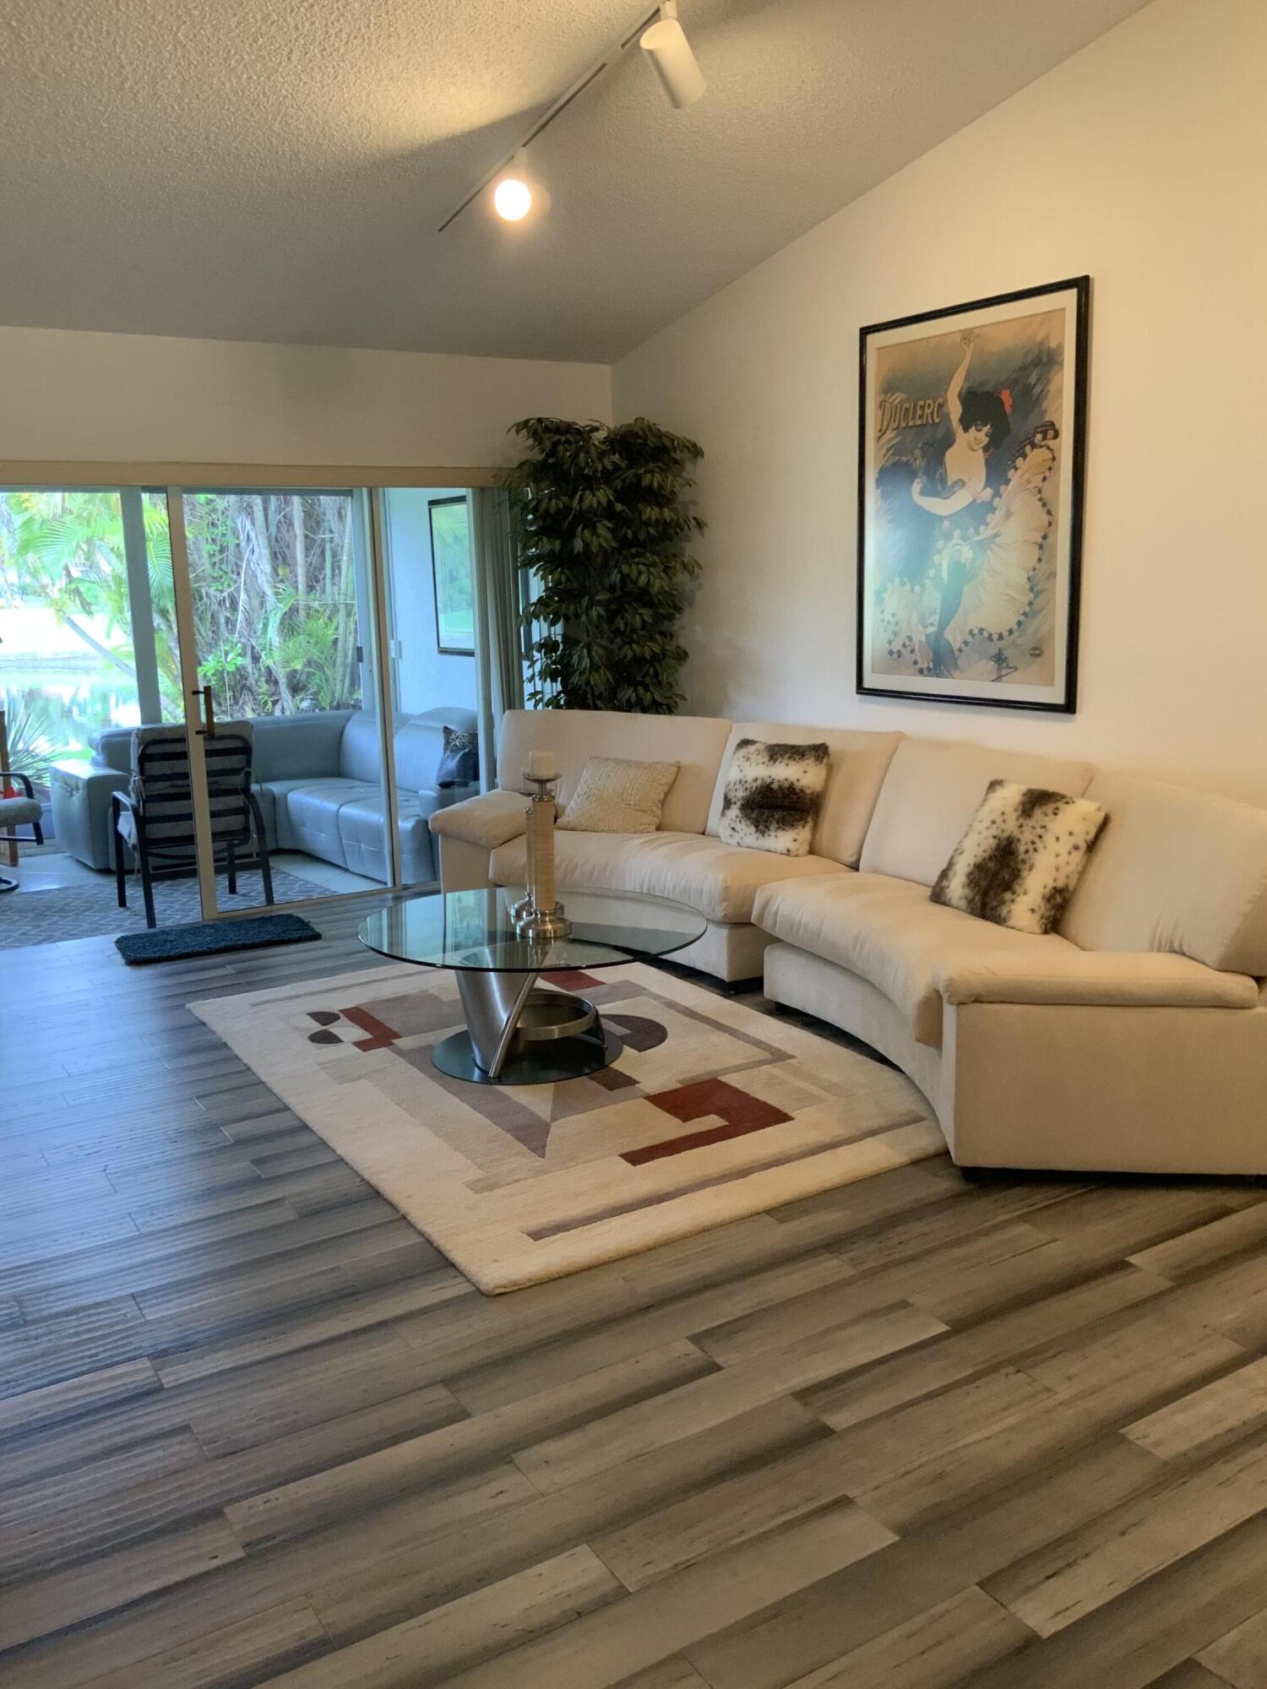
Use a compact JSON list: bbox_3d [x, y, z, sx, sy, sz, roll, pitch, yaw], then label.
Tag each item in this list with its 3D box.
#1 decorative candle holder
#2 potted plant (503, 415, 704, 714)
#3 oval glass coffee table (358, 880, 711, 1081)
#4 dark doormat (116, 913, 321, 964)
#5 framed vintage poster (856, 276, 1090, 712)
[{"bbox_3d":[-0.279,0.025,4.275,0.172,0.497,0.172,-1,11,0],"label":"decorative candle holder"},{"bbox_3d":[-0.131,-0.870,6.673,0.820,2.177,0.820,-1,11,0],"label":"potted plant"},{"bbox_3d":[-0.326,0.452,4.476,1.071,0.418,1.071,-8,13,-31],"label":"oval glass coffee table"},{"bbox_3d":[-1.770,0.398,6.029,0.799,0.025,0.383,-8,13,-31],"label":"dark doormat"},{"bbox_3d":[1.181,-1.225,5.160,0.035,1.415,1.118,-8,13,-31],"label":"framed vintage poster"}]

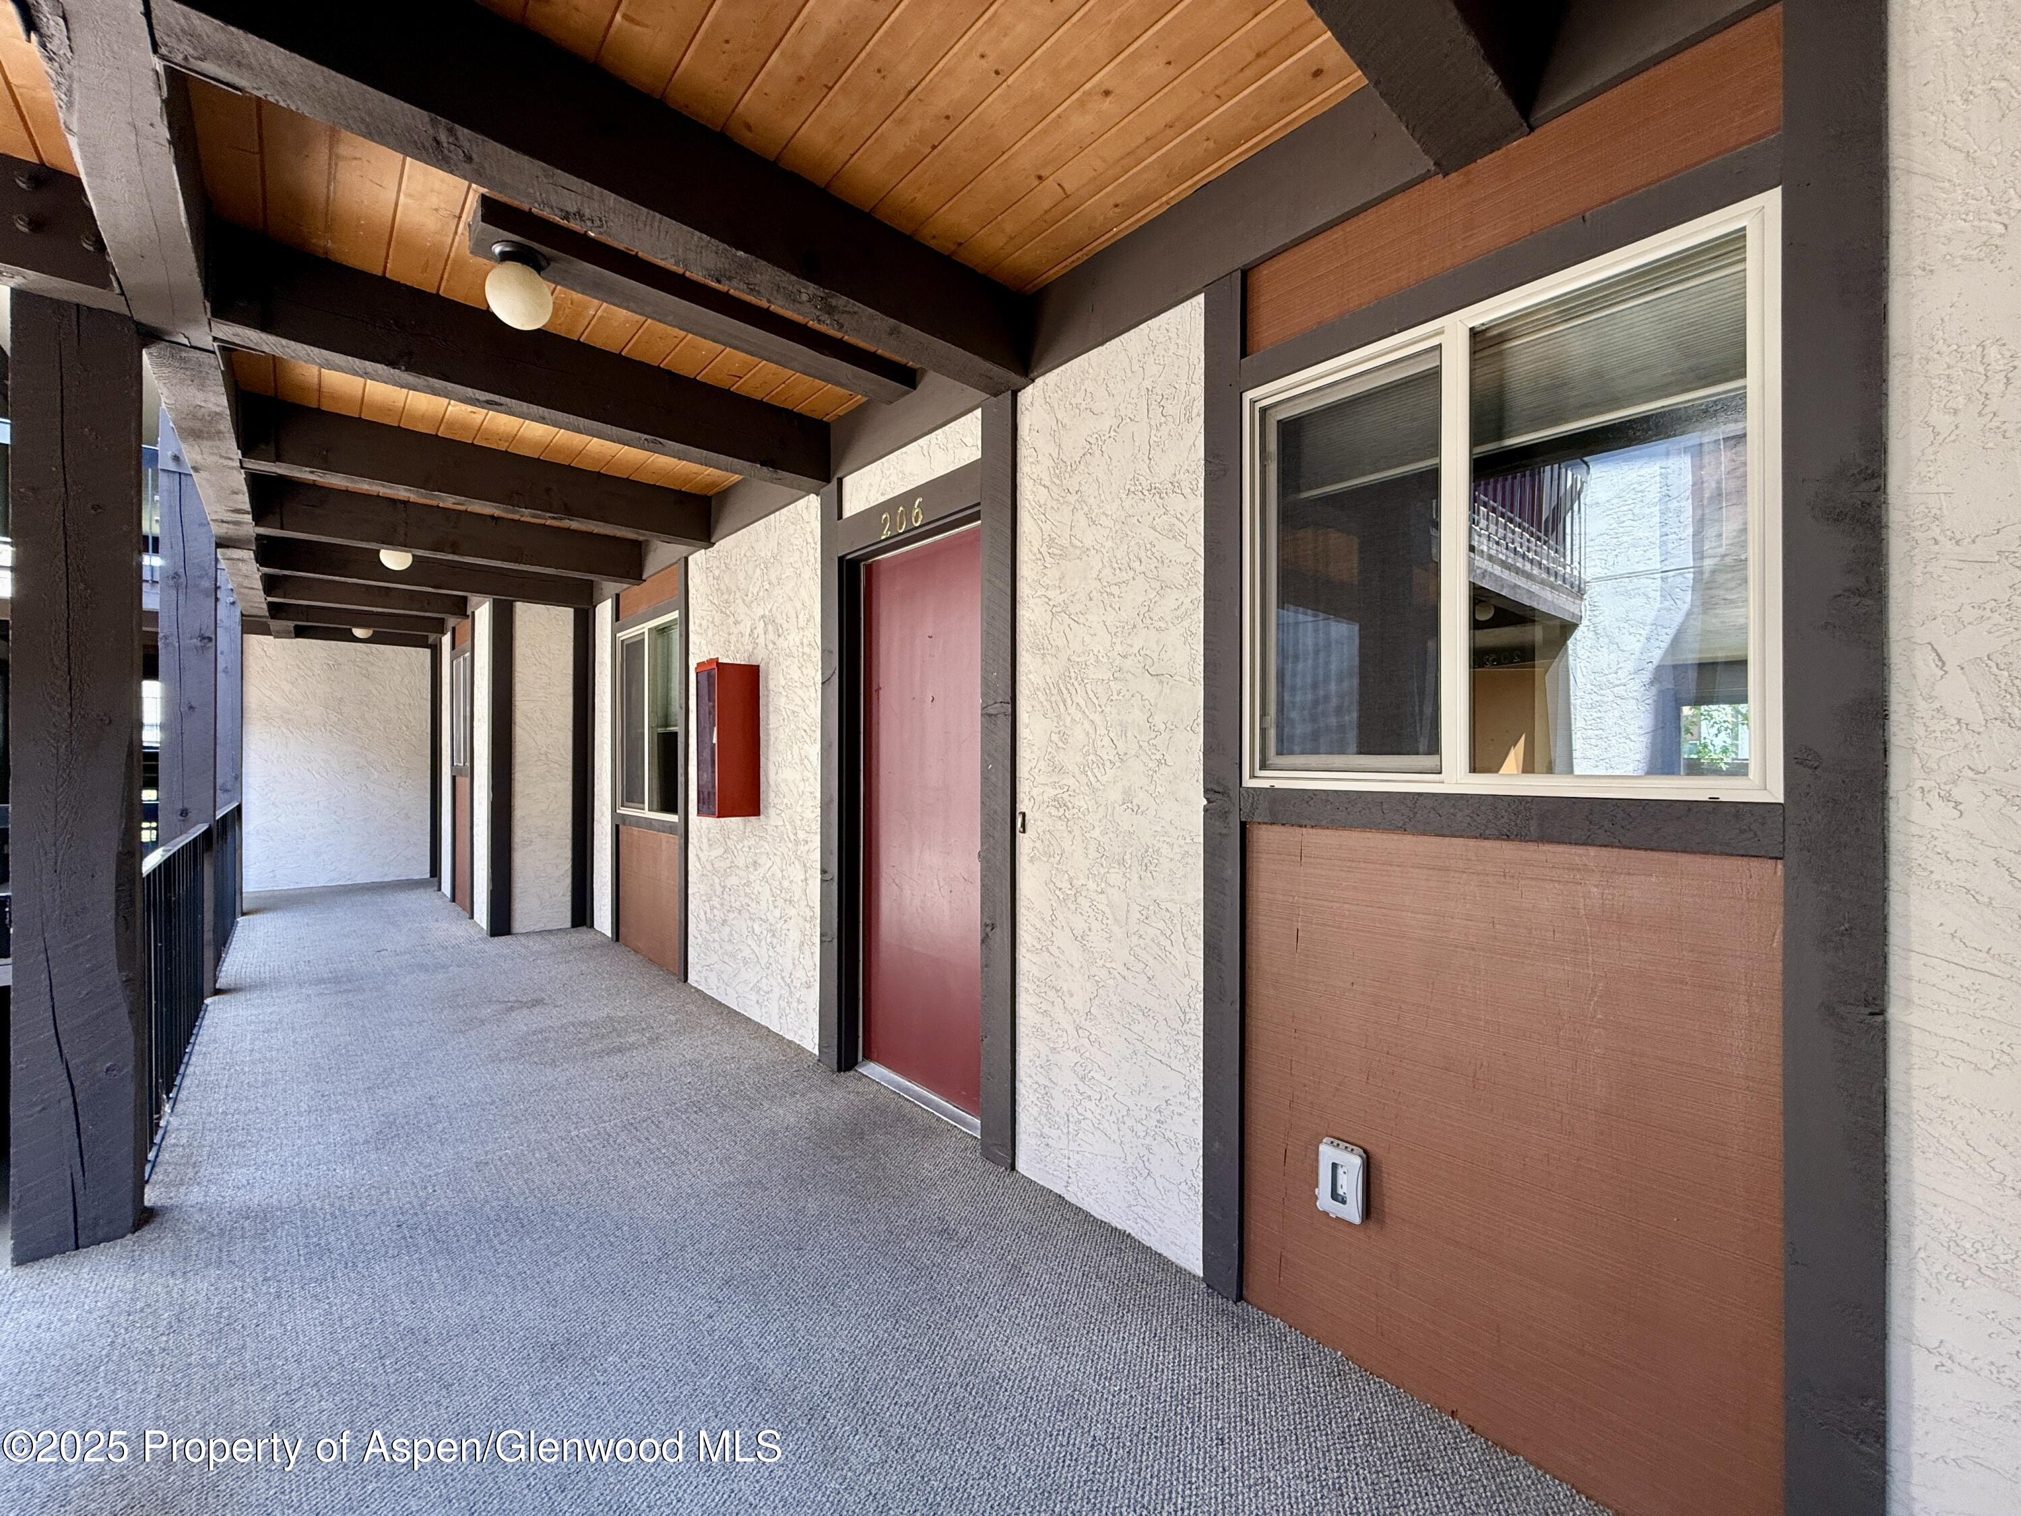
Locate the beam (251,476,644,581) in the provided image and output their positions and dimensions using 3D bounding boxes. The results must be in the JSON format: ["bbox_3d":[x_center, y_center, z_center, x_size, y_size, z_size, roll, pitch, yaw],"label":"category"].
[{"bbox_3d":[-3.043,-1.235,4.605,1.790,0.240,0.155,0,0,-43],"label":"beam"}]

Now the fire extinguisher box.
[{"bbox_3d":[-1.409,-0.085,4.084,0.215,0.752,0.261,1,-1,-41],"label":"fire extinguisher box"}]

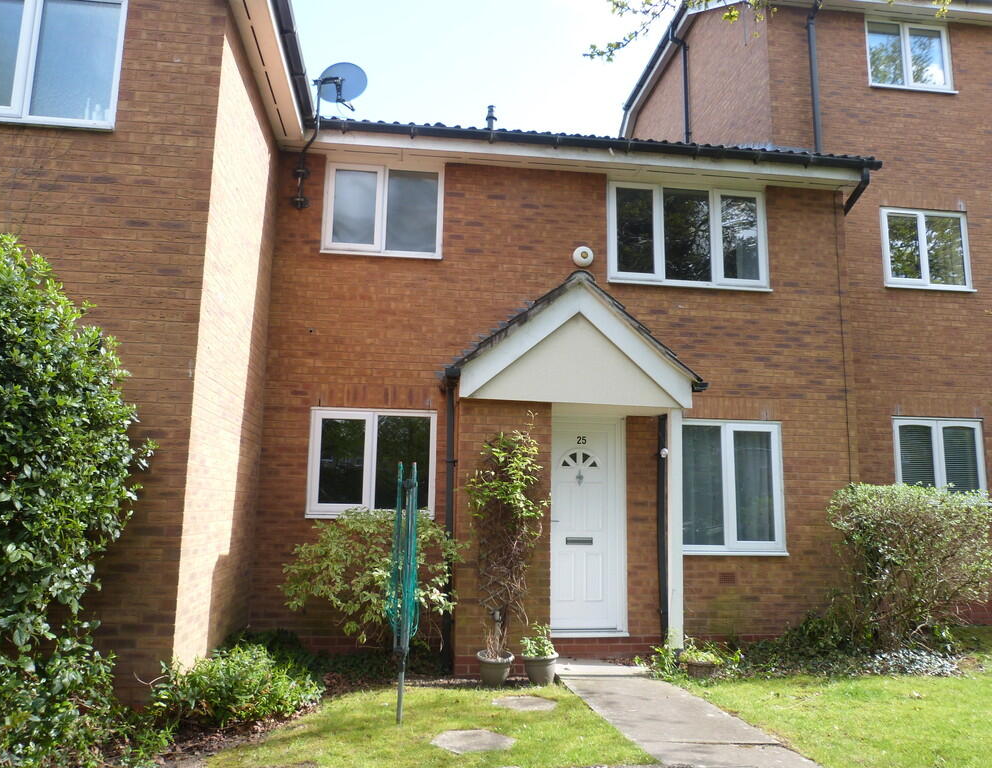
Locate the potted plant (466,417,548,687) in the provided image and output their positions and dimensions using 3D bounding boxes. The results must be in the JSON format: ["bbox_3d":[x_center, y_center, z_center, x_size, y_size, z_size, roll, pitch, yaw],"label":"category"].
[{"bbox_3d":[0.090,1.319,6.006,0.681,2.146,0.360,2,-9,-7],"label":"potted plant"}]

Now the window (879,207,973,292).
[{"bbox_3d":[5.369,-1.660,9.230,1.180,1.040,0.110,2,-9,-7],"label":"window"}]

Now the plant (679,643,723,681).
[{"bbox_3d":[1.676,2.263,6.031,0.365,0.281,0.340,2,-9,-7],"label":"plant"}]

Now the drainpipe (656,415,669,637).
[{"bbox_3d":[1.633,1.355,7.190,0.074,2.320,0.090,2,-9,-7],"label":"drainpipe"}]

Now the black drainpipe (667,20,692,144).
[{"bbox_3d":[3.038,-4.806,12.221,0.300,2.250,0.100,2,-9,-7],"label":"black drainpipe"}]

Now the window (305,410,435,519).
[{"bbox_3d":[-1.167,0.750,7.009,1.195,1.035,0.110,2,-9,-7],"label":"window"}]

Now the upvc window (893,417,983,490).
[{"bbox_3d":[5.449,0.944,9.034,1.206,1.037,0.120,2,-9,-7],"label":"upvc window"}]

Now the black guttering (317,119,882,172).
[{"bbox_3d":[1.148,-2.379,7.466,5.920,0.115,0.125,2,-9,-7],"label":"black guttering"}]

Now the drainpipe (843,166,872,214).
[{"bbox_3d":[3.865,-2.048,7.946,0.090,0.420,0.450,2,-9,-7],"label":"drainpipe"}]

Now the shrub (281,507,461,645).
[{"bbox_3d":[-1.070,1.729,6.384,1.510,1.290,0.940,2,-9,-7],"label":"shrub"}]

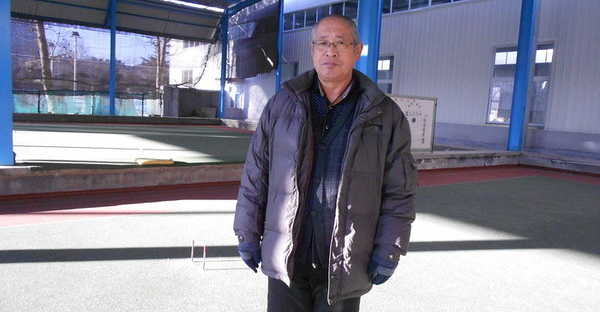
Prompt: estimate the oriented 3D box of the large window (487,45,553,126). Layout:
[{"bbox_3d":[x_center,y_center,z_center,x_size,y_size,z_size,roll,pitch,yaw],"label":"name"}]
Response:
[{"bbox_3d":[8.758,-2.822,18.051,0.120,3.204,2.394,-2,8,-37],"label":"large window"}]

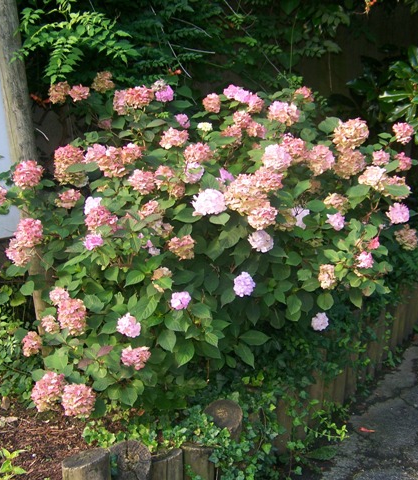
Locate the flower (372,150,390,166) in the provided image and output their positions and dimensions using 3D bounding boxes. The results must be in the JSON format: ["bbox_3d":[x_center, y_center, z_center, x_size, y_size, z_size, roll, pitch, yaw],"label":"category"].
[{"bbox_3d":[0.755,-0.359,2.850,0.077,0.068,0.079,0,20,0],"label":"flower"}]

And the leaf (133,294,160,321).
[{"bbox_3d":[-0.232,0.250,2.400,0.096,0.092,0.060,-3,15,-6],"label":"leaf"}]

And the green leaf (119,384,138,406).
[{"bbox_3d":[-0.274,0.529,2.200,0.061,0.077,0.030,0,-15,0],"label":"green leaf"}]

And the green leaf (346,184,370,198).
[{"bbox_3d":[0.601,-0.196,2.620,0.092,0.048,0.045,2,18,13],"label":"green leaf"}]

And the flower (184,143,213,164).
[{"bbox_3d":[-0.038,-0.316,2.360,0.105,0.080,0.100,-2,20,-1],"label":"flower"}]

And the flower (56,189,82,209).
[{"bbox_3d":[-0.547,-0.162,2.520,0.098,0.072,0.084,-6,18,-12],"label":"flower"}]

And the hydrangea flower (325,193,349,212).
[{"bbox_3d":[0.522,-0.154,2.650,0.103,0.079,0.101,0,20,0],"label":"hydrangea flower"}]

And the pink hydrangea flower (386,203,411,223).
[{"bbox_3d":[0.893,-0.125,3.050,0.113,0.104,0.108,4,21,16],"label":"pink hydrangea flower"}]

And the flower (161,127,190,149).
[{"bbox_3d":[-0.152,-0.451,2.850,0.132,0.092,0.110,-2,15,-3],"label":"flower"}]

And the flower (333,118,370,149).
[{"bbox_3d":[0.606,-0.453,2.750,0.148,0.124,0.141,0,20,0],"label":"flower"}]

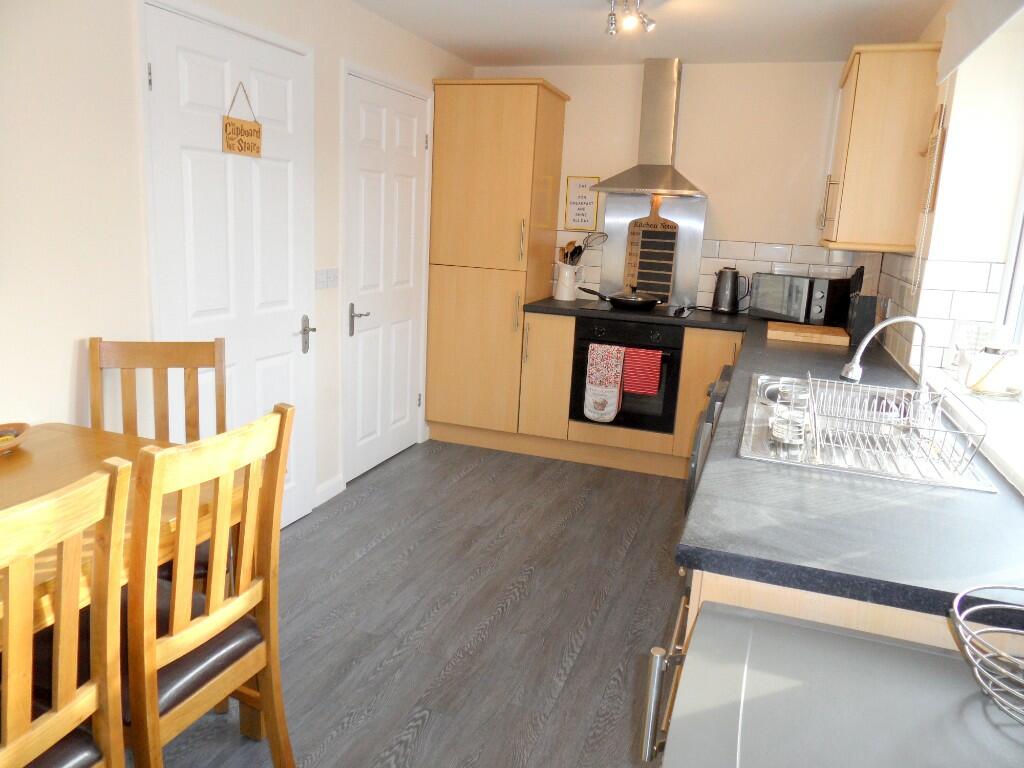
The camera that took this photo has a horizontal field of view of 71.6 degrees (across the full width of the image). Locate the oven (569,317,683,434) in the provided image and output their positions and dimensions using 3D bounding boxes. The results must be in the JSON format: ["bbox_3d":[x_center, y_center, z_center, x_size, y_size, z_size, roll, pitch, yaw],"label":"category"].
[{"bbox_3d":[0.716,-0.100,4.191,0.595,0.595,0.560,7,14,19],"label":"oven"}]

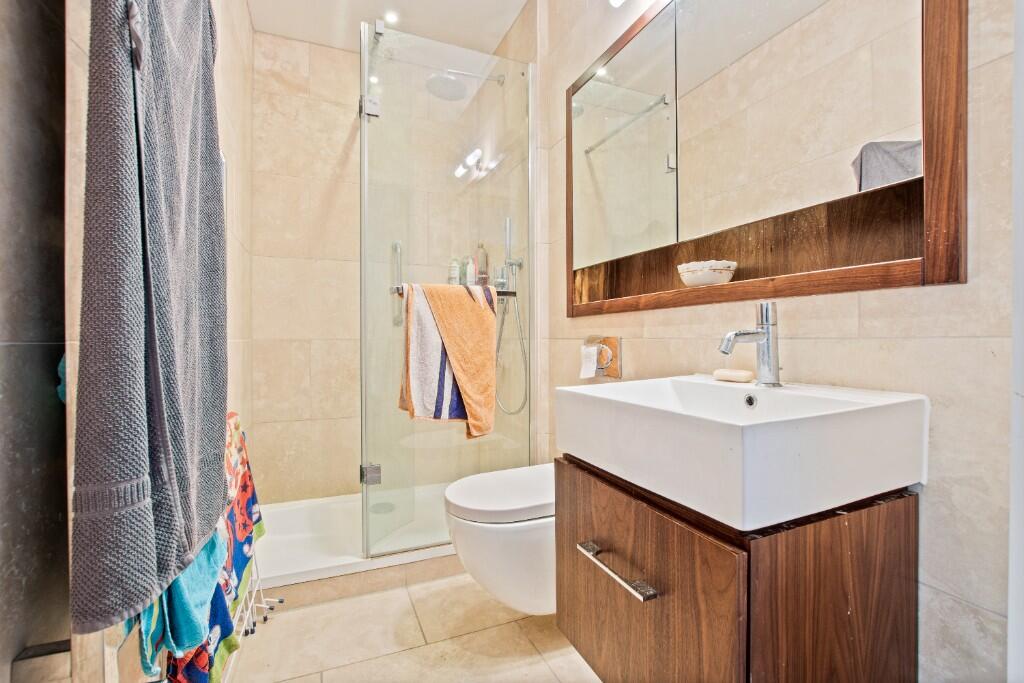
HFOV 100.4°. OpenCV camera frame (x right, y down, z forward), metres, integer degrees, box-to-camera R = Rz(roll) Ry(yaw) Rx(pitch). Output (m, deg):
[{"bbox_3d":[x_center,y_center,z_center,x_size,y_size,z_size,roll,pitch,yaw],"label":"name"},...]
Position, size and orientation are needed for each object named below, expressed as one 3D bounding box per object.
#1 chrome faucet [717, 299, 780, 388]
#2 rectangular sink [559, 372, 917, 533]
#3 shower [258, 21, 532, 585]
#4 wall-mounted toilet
[{"bbox_3d":[0.485,0.008,0.860,0.152,0.173,0.050,0,0,-24],"label":"chrome faucet"},{"bbox_3d":[0.388,0.168,0.830,0.426,0.138,0.468,0,0,-24],"label":"rectangular sink"},{"bbox_3d":[-0.569,-0.179,1.929,1.160,2.050,0.730,0,0,-21],"label":"shower"},{"bbox_3d":[0.049,0.676,1.453,0.530,0.375,0.365,0,0,-24],"label":"wall-mounted toilet"}]

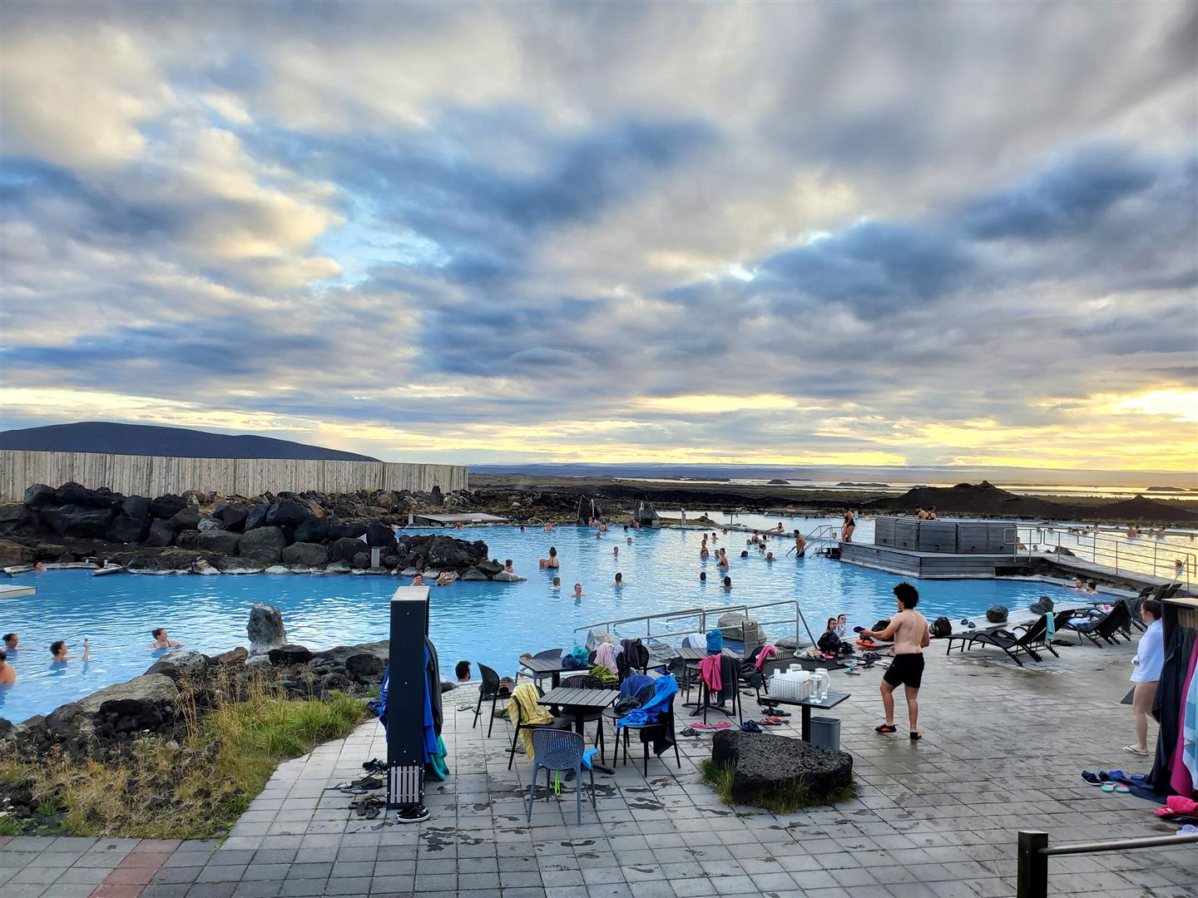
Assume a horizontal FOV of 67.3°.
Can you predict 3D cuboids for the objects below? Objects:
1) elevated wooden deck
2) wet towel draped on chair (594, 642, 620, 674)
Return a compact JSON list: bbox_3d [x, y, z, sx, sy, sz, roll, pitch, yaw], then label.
[{"bbox_3d":[11.650,3.938,32.200,3.700,0.680,5.700,1,-1,-11],"label":"elevated wooden deck"},{"bbox_3d":[0.104,2.738,11.750,0.360,0.410,0.200,0,-2,18],"label":"wet towel draped on chair"}]

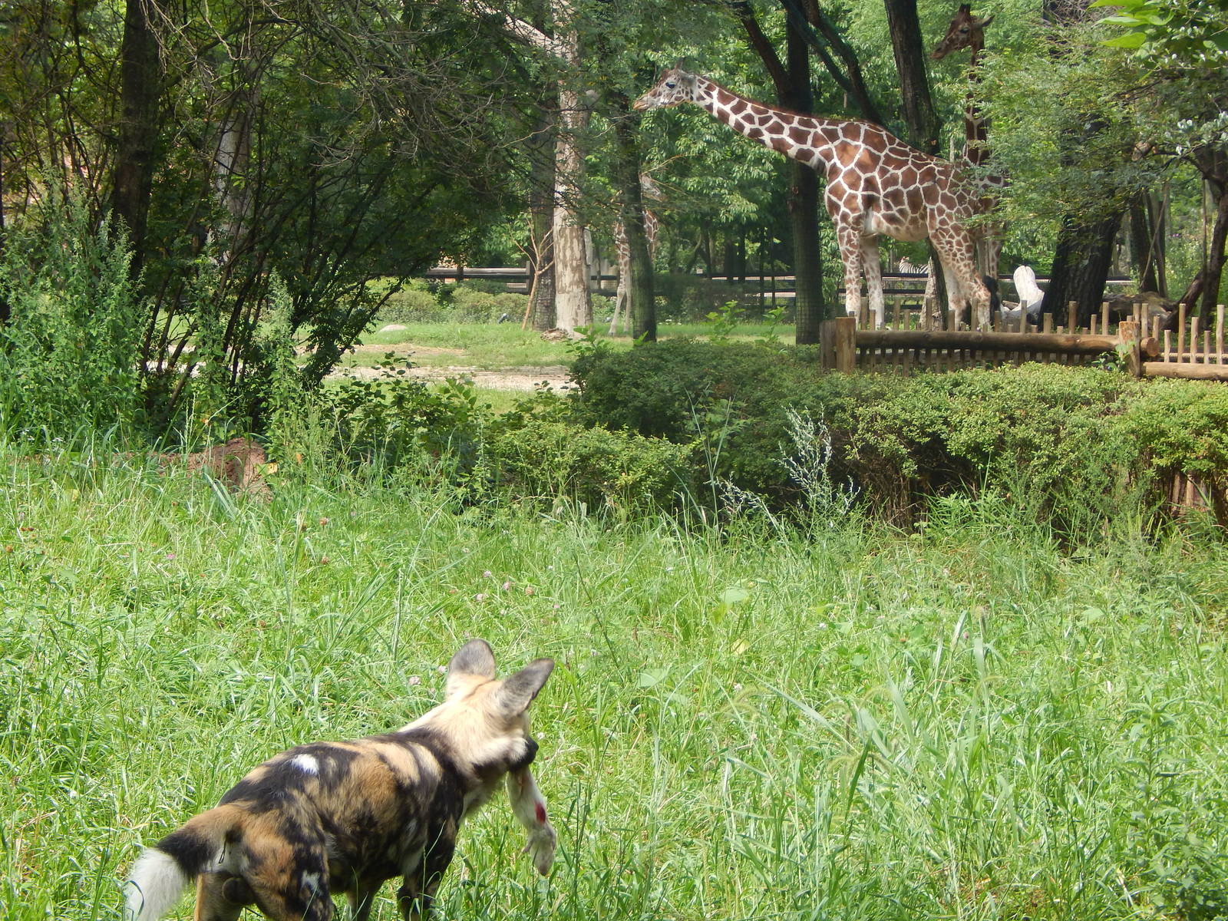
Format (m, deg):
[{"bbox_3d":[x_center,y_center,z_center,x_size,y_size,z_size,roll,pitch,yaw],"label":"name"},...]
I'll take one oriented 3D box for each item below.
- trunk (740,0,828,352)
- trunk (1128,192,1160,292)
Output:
[{"bbox_3d":[2.000,-3.310,67.000,1.050,4.150,0.600,0,2,0],"label":"trunk"},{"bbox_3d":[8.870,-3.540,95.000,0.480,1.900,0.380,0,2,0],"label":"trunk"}]

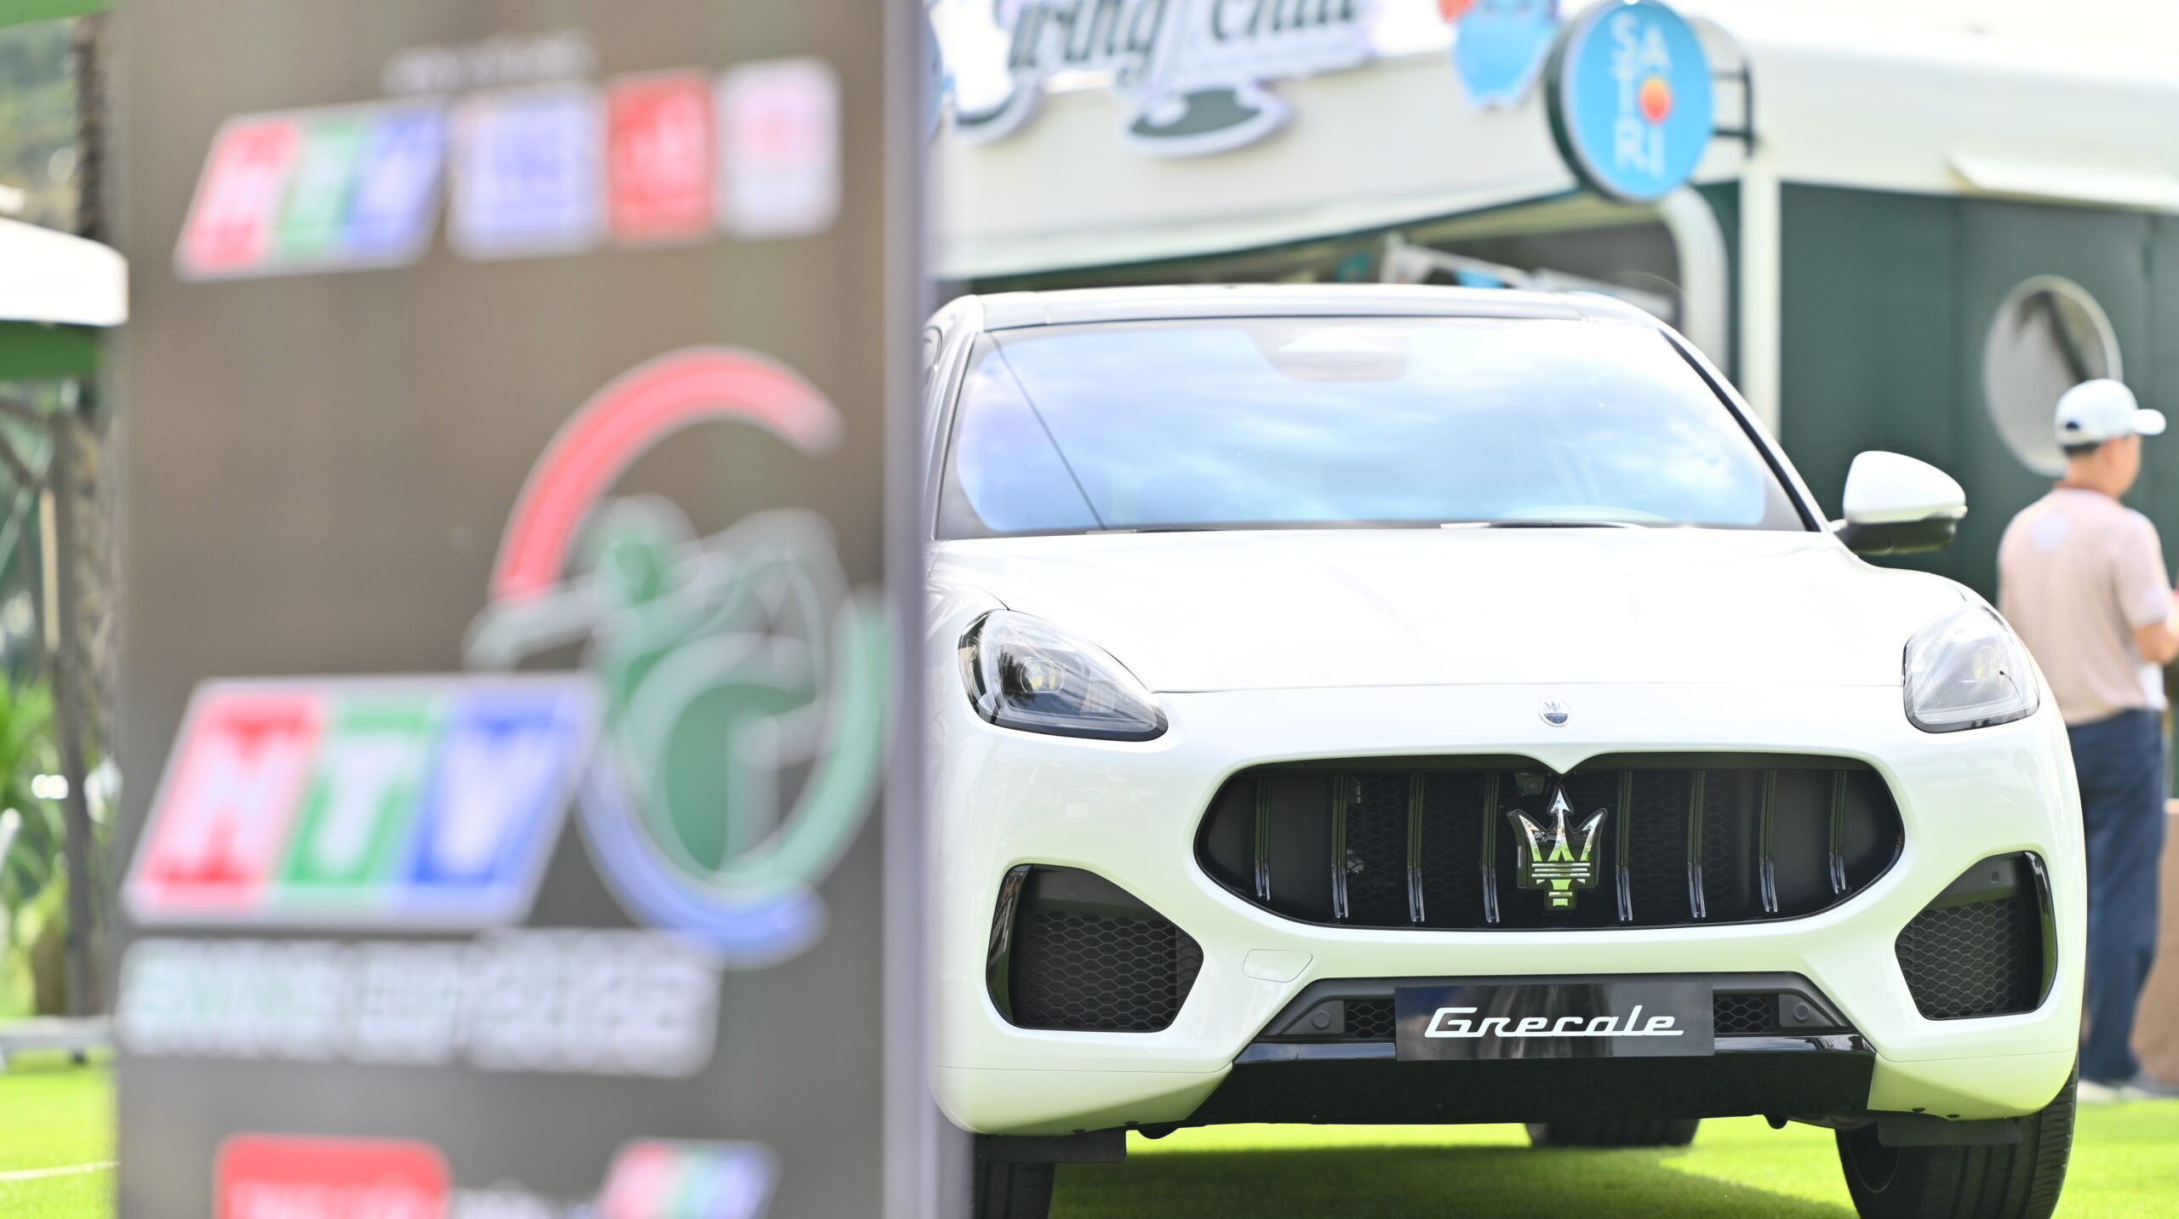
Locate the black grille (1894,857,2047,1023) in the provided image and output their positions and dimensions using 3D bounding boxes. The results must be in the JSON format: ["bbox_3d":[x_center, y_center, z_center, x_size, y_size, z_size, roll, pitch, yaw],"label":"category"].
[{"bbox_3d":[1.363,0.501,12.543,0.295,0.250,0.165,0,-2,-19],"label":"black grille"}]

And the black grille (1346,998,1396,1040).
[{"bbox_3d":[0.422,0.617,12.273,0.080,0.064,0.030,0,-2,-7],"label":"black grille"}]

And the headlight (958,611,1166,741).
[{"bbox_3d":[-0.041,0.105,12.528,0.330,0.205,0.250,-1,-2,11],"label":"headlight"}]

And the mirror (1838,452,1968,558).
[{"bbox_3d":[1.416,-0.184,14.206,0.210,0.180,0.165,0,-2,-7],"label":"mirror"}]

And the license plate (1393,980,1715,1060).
[{"bbox_3d":[0.698,0.619,12.266,0.487,0.112,0.015,0,-2,-7],"label":"license plate"}]

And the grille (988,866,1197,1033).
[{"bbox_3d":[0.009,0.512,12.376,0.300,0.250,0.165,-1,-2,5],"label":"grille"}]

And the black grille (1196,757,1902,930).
[{"bbox_3d":[0.698,0.353,12.339,1.075,0.260,0.150,0,-2,-7],"label":"black grille"}]

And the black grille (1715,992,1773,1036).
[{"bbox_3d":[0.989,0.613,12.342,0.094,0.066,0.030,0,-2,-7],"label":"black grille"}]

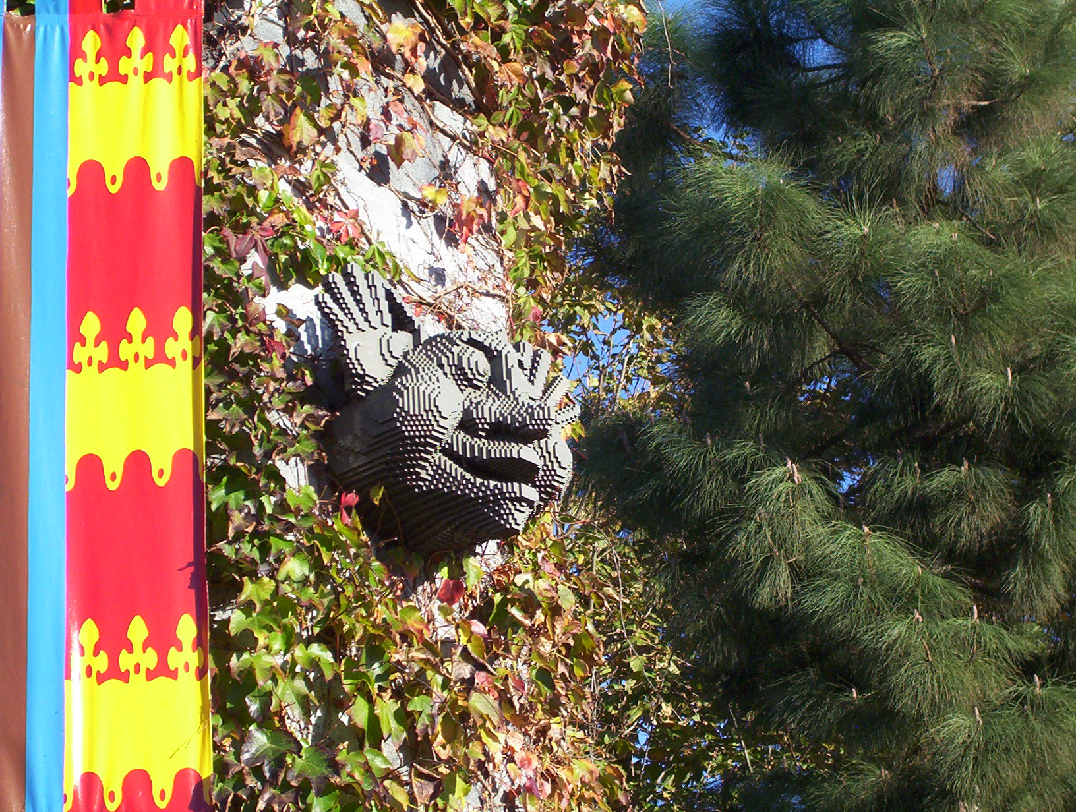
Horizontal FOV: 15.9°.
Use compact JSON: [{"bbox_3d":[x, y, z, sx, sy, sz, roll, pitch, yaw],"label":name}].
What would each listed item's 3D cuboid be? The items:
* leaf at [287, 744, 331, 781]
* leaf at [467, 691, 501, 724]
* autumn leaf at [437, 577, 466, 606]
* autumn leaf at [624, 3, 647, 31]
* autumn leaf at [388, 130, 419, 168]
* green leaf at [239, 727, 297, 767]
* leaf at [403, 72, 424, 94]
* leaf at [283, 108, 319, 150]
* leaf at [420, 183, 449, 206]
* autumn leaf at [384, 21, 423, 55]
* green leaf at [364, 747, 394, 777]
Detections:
[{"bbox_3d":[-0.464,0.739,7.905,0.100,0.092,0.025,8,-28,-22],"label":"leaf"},{"bbox_3d":[-0.116,0.654,8.378,0.072,0.074,0.025,8,-28,-22],"label":"leaf"},{"bbox_3d":[-0.189,0.404,8.422,0.062,0.062,0.025,8,-28,-22],"label":"autumn leaf"},{"bbox_3d":[0.240,-0.958,9.500,0.053,0.068,0.025,8,-28,-22],"label":"autumn leaf"},{"bbox_3d":[-0.307,-0.587,8.835,0.070,0.084,0.025,8,-28,-22],"label":"autumn leaf"},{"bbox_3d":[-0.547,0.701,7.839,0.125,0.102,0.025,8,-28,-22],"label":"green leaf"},{"bbox_3d":[-0.288,-0.748,8.952,0.045,0.051,0.025,8,-28,-22],"label":"leaf"},{"bbox_3d":[-0.529,-0.615,8.592,0.080,0.103,0.025,8,-28,-22],"label":"leaf"},{"bbox_3d":[-0.237,-0.485,8.868,0.066,0.053,0.025,8,-28,-22],"label":"leaf"},{"bbox_3d":[-0.315,-0.856,8.980,0.089,0.077,0.025,8,-28,-22],"label":"autumn leaf"},{"bbox_3d":[-0.331,0.743,8.053,0.063,0.061,0.025,8,-28,-22],"label":"green leaf"}]

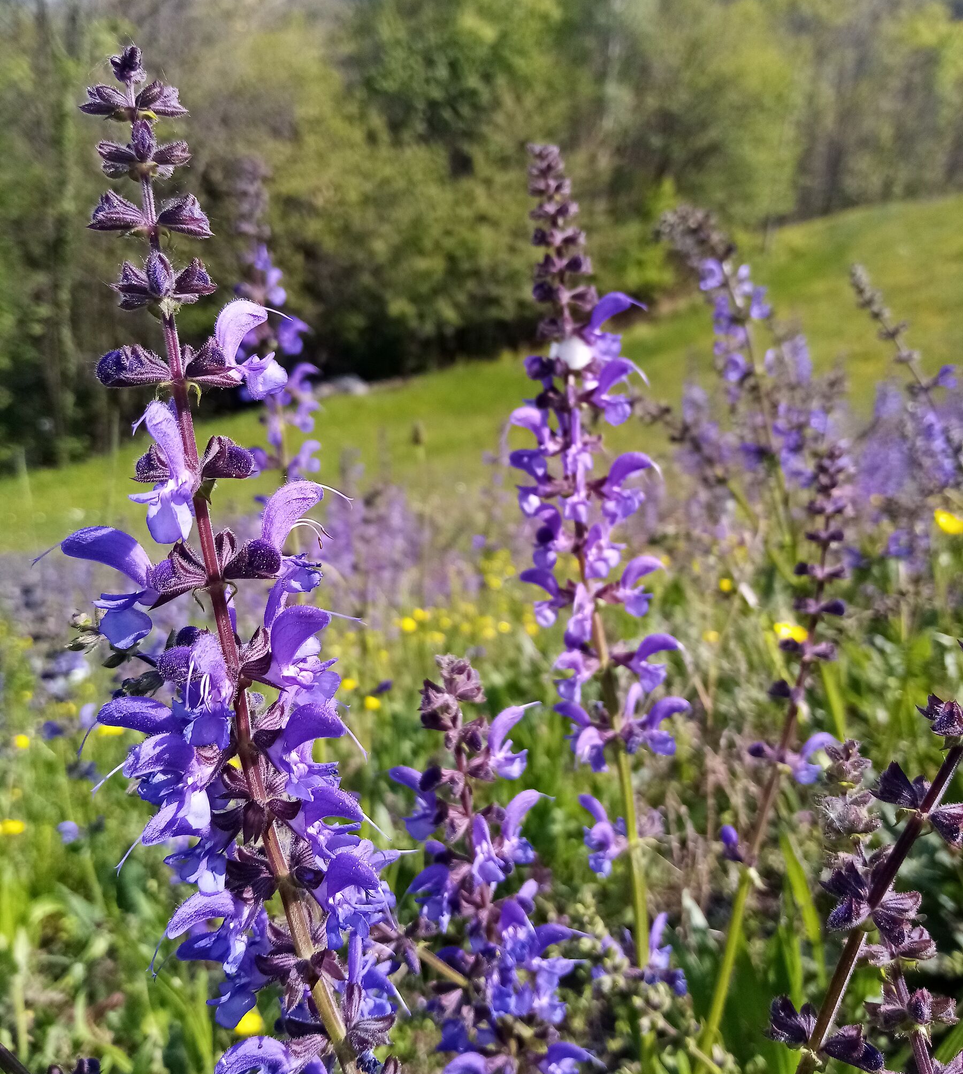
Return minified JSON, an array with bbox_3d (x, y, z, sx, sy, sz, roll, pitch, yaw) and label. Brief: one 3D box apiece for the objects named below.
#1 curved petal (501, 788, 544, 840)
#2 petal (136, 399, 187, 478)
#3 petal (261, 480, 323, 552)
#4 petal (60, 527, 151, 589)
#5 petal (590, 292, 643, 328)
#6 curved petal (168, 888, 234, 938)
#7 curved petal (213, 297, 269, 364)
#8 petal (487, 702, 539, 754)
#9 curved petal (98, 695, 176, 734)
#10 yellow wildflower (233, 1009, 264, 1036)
[{"bbox_3d":[0.015,0.099,0.345,0.015,0.017,0.009,3,11,14],"label":"curved petal"},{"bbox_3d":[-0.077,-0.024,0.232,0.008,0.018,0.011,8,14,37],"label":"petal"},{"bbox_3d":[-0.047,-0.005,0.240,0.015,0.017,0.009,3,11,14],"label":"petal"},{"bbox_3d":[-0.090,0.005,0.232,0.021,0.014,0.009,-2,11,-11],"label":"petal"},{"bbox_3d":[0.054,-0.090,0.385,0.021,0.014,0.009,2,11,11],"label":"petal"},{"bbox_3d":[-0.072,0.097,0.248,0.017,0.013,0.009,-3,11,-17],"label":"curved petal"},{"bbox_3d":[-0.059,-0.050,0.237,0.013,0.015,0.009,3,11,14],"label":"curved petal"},{"bbox_3d":[0.011,0.068,0.345,0.018,0.018,0.009,3,11,14],"label":"petal"},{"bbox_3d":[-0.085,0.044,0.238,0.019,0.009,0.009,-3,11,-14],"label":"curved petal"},{"bbox_3d":[-0.159,0.332,0.660,0.023,0.015,0.023,0,11,0],"label":"yellow wildflower"}]

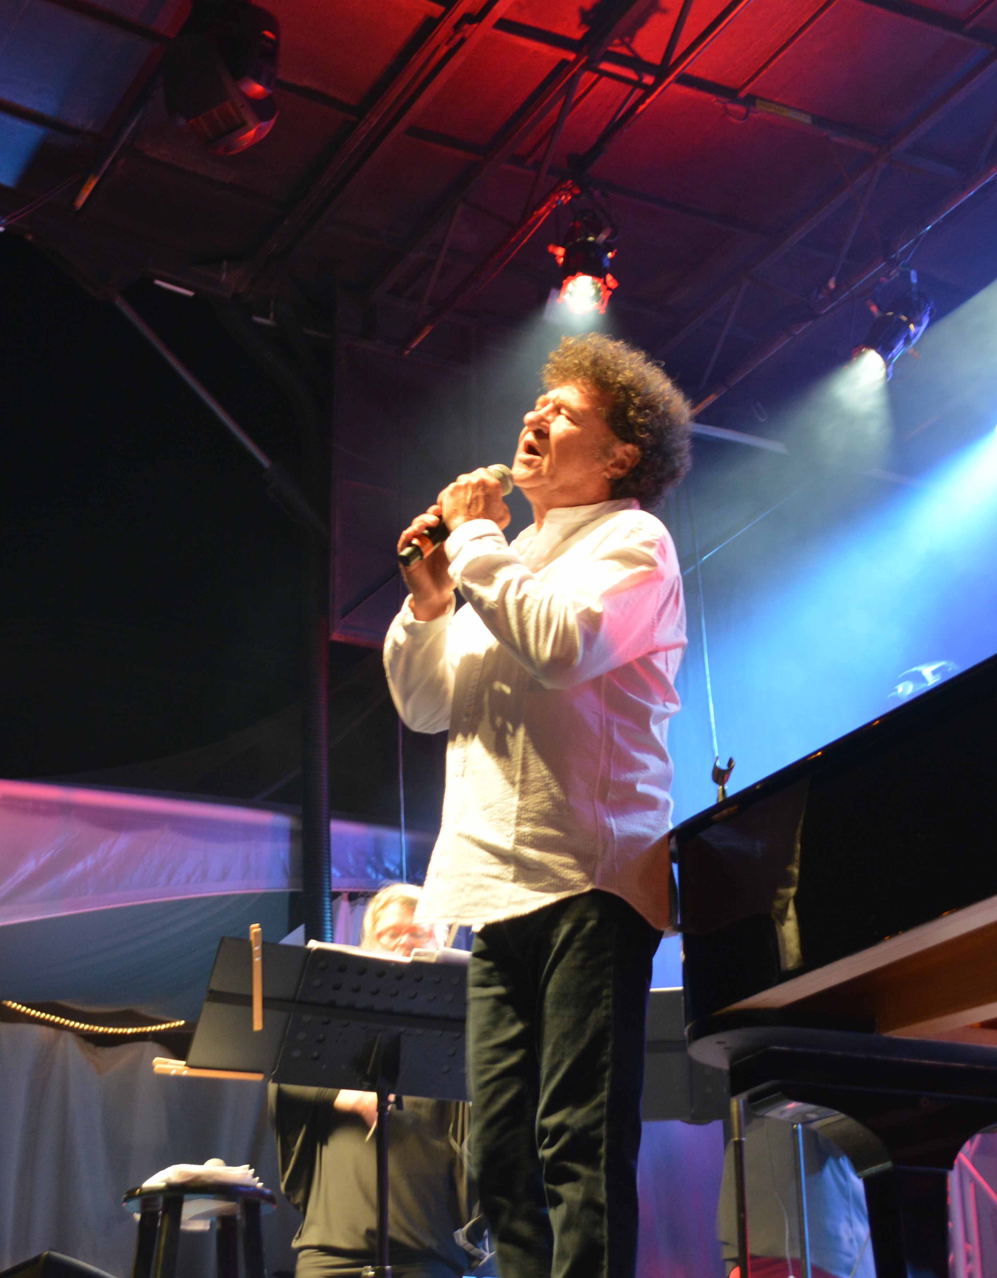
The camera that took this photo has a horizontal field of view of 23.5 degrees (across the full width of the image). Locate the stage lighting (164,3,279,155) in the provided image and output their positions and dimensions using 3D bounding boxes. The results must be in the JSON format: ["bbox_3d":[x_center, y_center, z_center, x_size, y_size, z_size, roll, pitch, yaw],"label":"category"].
[{"bbox_3d":[-0.907,-1.873,7.900,0.380,0.520,0.340,4,-18,-19],"label":"stage lighting"}]

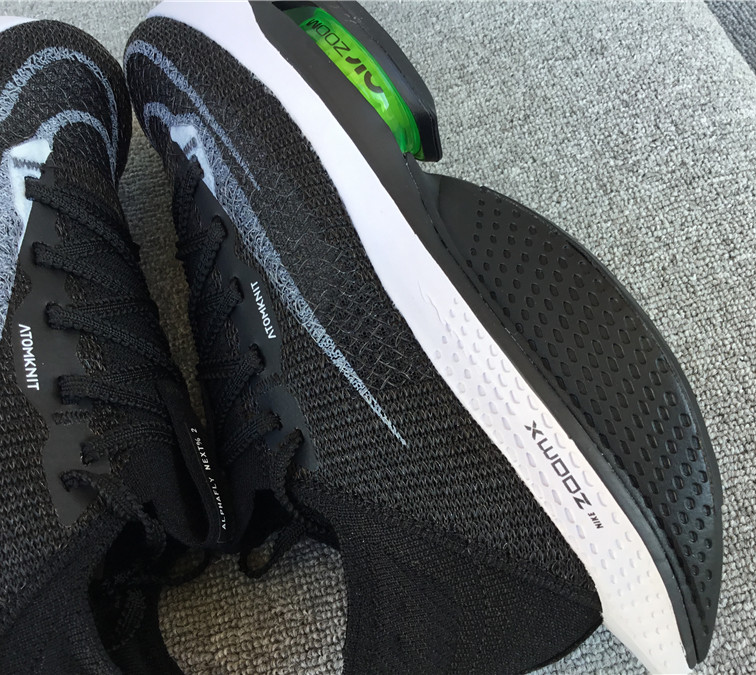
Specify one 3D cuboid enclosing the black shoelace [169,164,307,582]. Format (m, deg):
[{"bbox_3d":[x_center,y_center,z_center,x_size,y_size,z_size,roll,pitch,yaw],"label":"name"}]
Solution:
[{"bbox_3d":[-0.044,0.009,0.242,0.034,0.046,0.126,-22,64,-7],"label":"black shoelace"}]

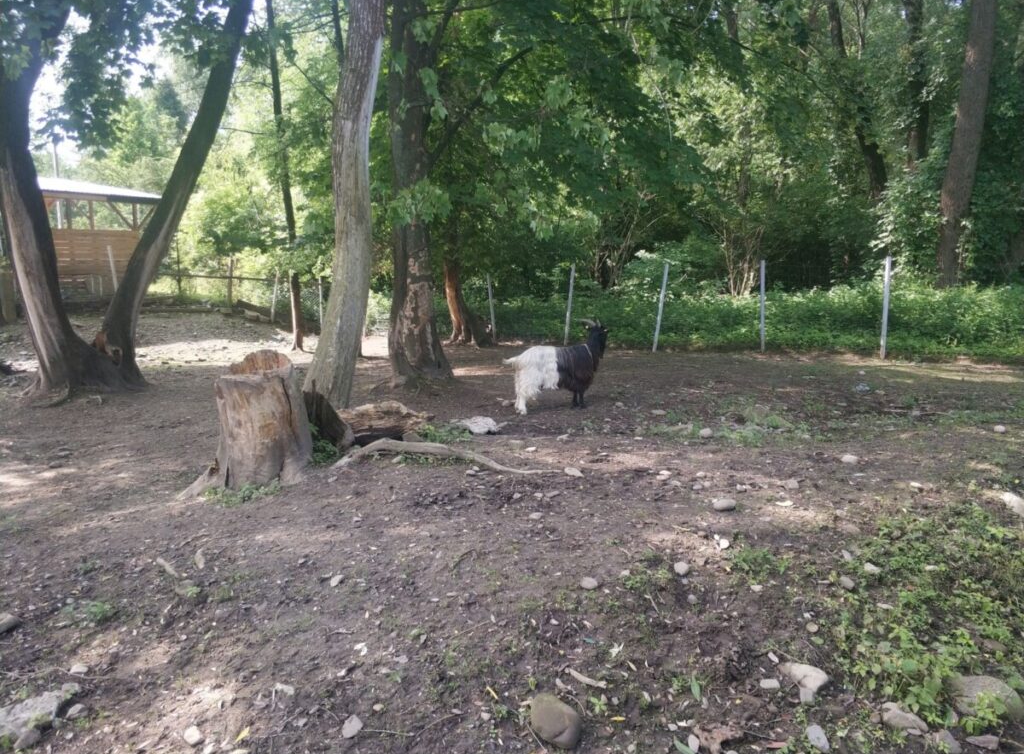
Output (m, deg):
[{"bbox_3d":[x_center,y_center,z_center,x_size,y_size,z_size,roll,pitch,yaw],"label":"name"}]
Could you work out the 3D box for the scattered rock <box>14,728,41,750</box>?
[{"bbox_3d":[-1.591,1.190,2.620,0.075,0.045,0.062,0,6,0],"label":"scattered rock"}]

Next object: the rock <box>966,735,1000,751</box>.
[{"bbox_3d":[1.542,1.195,2.610,0.100,0.036,0.050,0,6,0],"label":"rock"}]

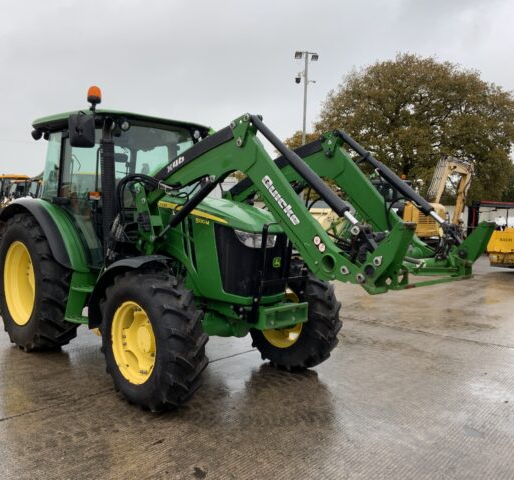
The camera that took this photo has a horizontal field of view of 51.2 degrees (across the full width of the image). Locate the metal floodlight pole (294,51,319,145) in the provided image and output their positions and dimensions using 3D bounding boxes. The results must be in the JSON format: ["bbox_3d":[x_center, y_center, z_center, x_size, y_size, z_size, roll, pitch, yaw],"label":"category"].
[{"bbox_3d":[2.008,-3.951,23.270,1.000,8.330,0.400,0,4,-24],"label":"metal floodlight pole"}]

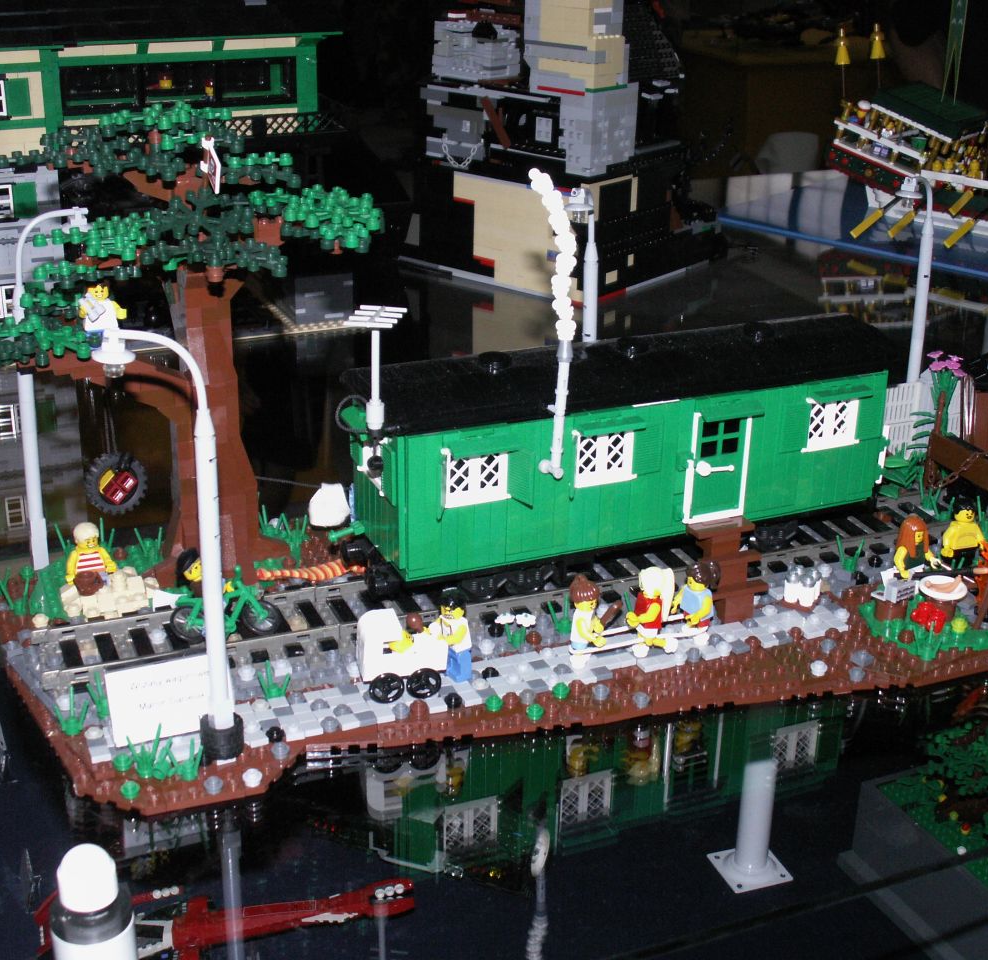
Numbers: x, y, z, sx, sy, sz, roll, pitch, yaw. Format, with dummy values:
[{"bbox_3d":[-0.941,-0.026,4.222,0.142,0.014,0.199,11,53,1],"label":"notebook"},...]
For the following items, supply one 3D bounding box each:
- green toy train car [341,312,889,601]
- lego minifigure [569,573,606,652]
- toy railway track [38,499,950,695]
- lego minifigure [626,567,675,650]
[{"bbox_3d":[0.063,-0.014,0.737,0.278,0.119,0.067,-8,26,-20],"label":"green toy train car"},{"bbox_3d":[0.041,0.065,0.677,0.018,0.045,0.024,-4,24,-11],"label":"lego minifigure"},{"bbox_3d":[0.026,0.050,0.750,0.504,0.010,0.064,-8,26,-20],"label":"toy railway track"},{"bbox_3d":[0.074,0.061,0.687,0.022,0.045,0.025,-9,26,-23],"label":"lego minifigure"}]

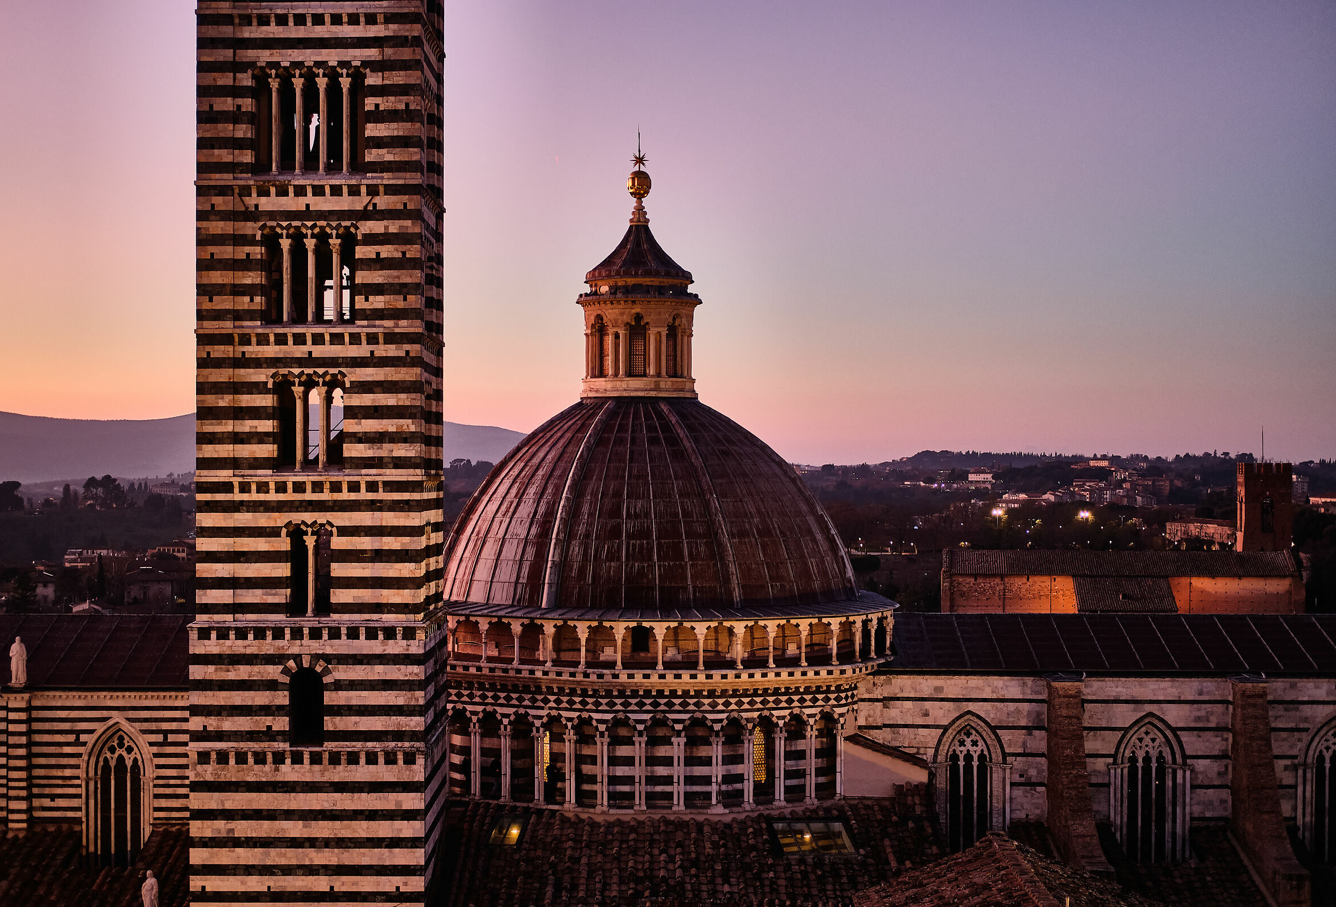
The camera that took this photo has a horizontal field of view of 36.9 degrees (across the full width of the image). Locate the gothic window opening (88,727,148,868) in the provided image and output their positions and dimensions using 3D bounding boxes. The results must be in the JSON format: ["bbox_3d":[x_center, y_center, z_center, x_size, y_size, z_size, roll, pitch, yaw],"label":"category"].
[{"bbox_3d":[-22.322,13.946,81.200,2.500,5.750,0.500,0,0,2],"label":"gothic window opening"}]

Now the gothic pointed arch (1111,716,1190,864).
[{"bbox_3d":[19.185,13.345,79.800,3.250,6.000,0.600,0,0,2],"label":"gothic pointed arch"}]

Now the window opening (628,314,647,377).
[{"bbox_3d":[-1.252,-4.440,82.800,0.800,2.550,0.350,0,0,0],"label":"window opening"}]

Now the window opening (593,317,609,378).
[{"bbox_3d":[-2.811,-4.406,83.400,0.800,2.550,0.350,0,0,45],"label":"window opening"}]

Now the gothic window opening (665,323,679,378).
[{"bbox_3d":[0.221,-4.339,83.400,0.800,2.500,0.350,0,0,-45],"label":"gothic window opening"}]

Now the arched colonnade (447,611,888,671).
[{"bbox_3d":[-0.900,7.300,85.000,20.600,2.000,20.400,0,0,0],"label":"arched colonnade"}]

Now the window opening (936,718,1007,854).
[{"bbox_3d":[12.109,13.370,80.200,3.150,6.000,0.600,0,0,2],"label":"window opening"}]

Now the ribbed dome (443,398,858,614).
[{"bbox_3d":[-1.040,1.950,85.000,18.400,8.500,18.200,0,0,0],"label":"ribbed dome"}]

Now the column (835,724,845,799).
[{"bbox_3d":[6.814,12.219,79.500,0.360,3.000,0.360,0,0,0],"label":"column"}]

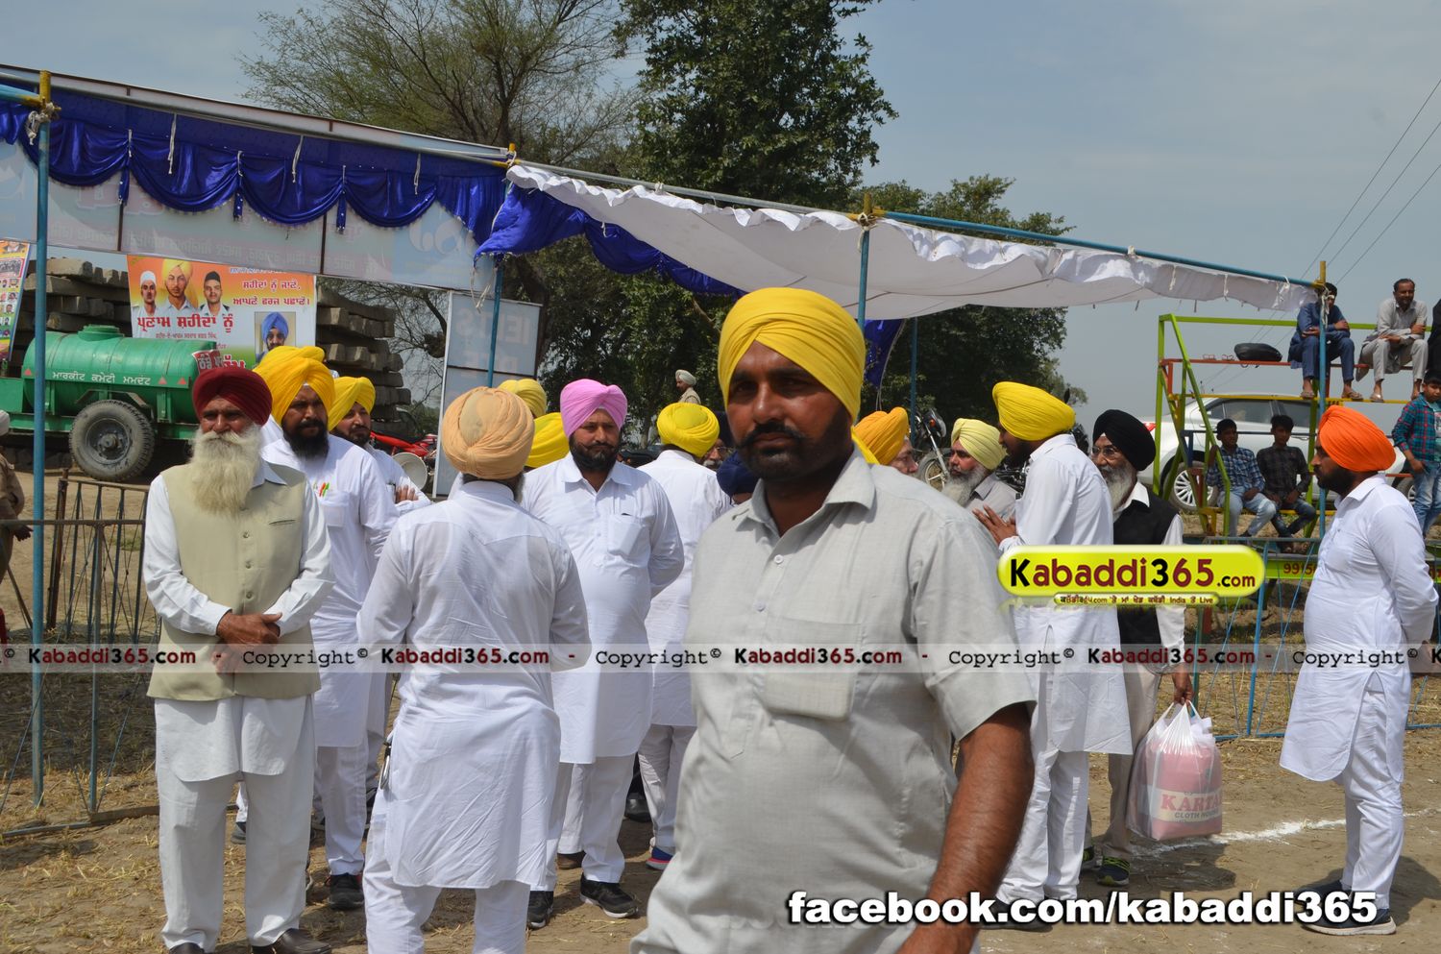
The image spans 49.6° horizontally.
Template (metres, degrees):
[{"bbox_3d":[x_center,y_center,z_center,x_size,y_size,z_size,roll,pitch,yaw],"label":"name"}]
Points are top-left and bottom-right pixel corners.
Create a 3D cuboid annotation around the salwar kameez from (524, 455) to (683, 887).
[{"bbox_3d":[-0.390,0.650,5.200,0.550,1.440,0.360,1,0,-10],"label":"salwar kameez"}]

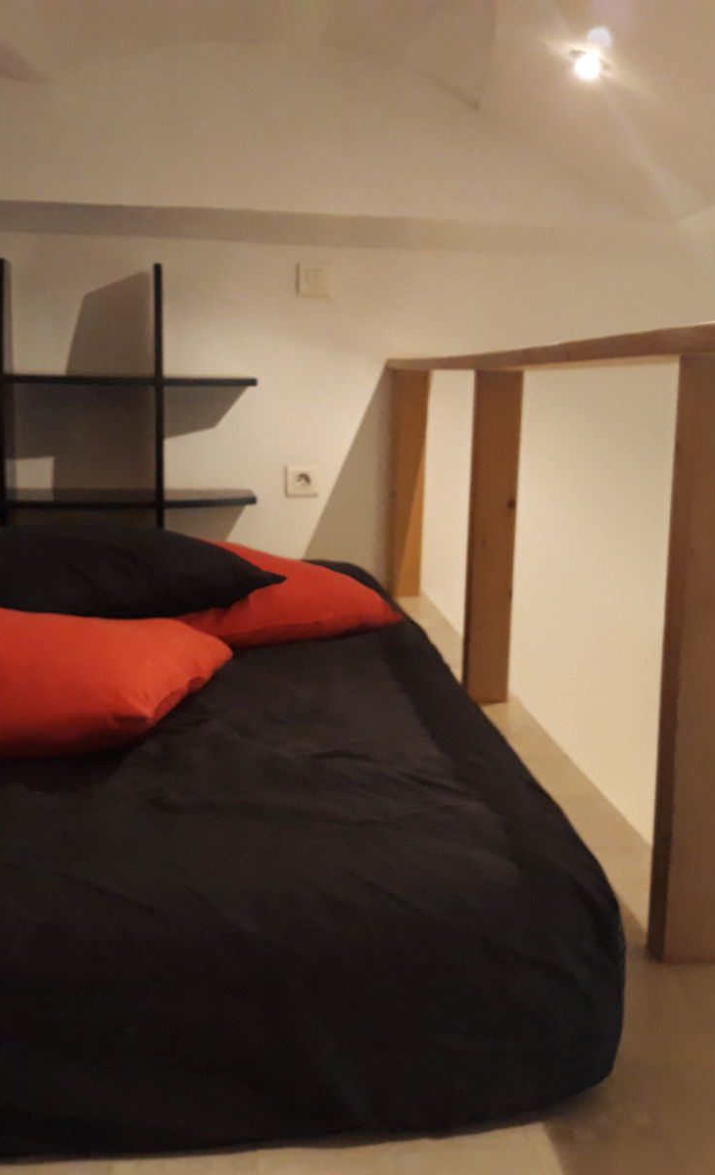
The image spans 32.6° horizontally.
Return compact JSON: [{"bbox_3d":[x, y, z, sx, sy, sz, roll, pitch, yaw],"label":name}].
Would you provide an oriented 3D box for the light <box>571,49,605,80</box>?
[{"bbox_3d":[0.397,-0.898,2.102,0.070,0.025,0.070,-15,-1,-3],"label":"light"}]

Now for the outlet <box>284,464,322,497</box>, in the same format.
[{"bbox_3d":[-0.138,-0.269,3.090,0.082,0.082,0.015,0,9,-7],"label":"outlet"}]

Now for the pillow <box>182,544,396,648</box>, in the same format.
[{"bbox_3d":[-0.258,-0.018,2.089,0.540,0.150,0.480,-3,10,-20],"label":"pillow"}]

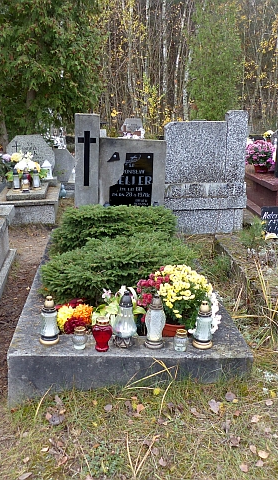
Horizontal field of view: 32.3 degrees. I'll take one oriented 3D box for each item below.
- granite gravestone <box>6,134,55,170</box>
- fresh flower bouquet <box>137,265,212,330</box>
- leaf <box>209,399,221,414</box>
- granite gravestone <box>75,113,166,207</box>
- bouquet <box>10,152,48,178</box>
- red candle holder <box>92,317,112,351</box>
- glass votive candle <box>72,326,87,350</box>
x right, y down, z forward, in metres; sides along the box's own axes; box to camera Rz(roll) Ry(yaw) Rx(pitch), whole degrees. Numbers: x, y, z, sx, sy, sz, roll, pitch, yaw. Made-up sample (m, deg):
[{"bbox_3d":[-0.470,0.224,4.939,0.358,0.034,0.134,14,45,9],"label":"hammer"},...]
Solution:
[{"bbox_3d":[-1.584,-1.197,7.017,0.720,0.640,0.140,-2,15,-8],"label":"granite gravestone"},{"bbox_3d":[0.179,0.277,2.425,0.350,0.309,0.288,0,15,0],"label":"fresh flower bouquet"},{"bbox_3d":[0.332,0.726,2.089,0.046,0.023,0.082,-5,16,-19],"label":"leaf"},{"bbox_3d":[-0.175,-0.652,4.560,0.850,1.080,0.180,-1,15,-3],"label":"granite gravestone"},{"bbox_3d":[-1.482,-0.941,6.448,0.500,0.400,0.360,-2,15,-8],"label":"bouquet"},{"bbox_3d":[-0.179,0.454,2.295,0.090,0.155,0.090,0,15,0],"label":"red candle holder"},{"bbox_3d":[-0.277,0.456,2.260,0.072,0.095,0.072,-1,15,-5],"label":"glass votive candle"}]

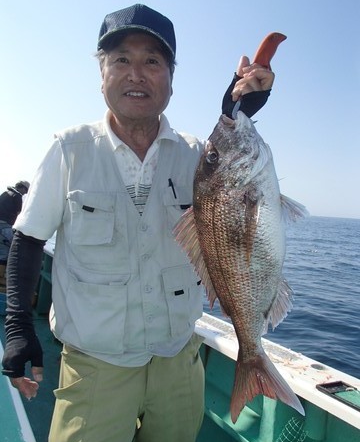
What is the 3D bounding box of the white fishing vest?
[{"bbox_3d":[-0.128,0.035,1.010,0.430,0.610,0.270,-2,0,-16],"label":"white fishing vest"}]

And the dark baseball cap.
[{"bbox_3d":[-0.104,-0.462,0.950,0.190,0.155,0.265,1,3,-6],"label":"dark baseball cap"}]

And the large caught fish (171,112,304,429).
[{"bbox_3d":[0.138,0.094,0.820,0.270,0.640,0.120,-6,0,7],"label":"large caught fish"}]

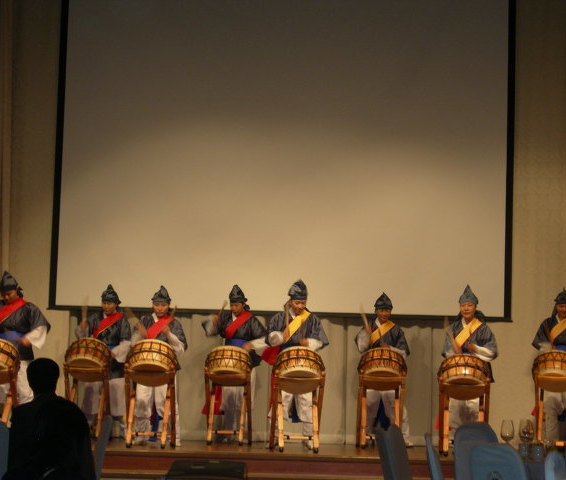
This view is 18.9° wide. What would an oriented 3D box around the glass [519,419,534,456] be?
[{"bbox_3d":[1.317,1.068,9.200,0.078,0.206,0.078,2,-5,0],"label":"glass"}]

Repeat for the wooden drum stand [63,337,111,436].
[{"bbox_3d":[-2.148,1.632,18.655,0.510,1.103,0.560,2,-5,0],"label":"wooden drum stand"}]

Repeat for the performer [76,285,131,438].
[{"bbox_3d":[-1.942,1.320,18.400,0.550,1.670,0.500,1,-5,11],"label":"performer"}]

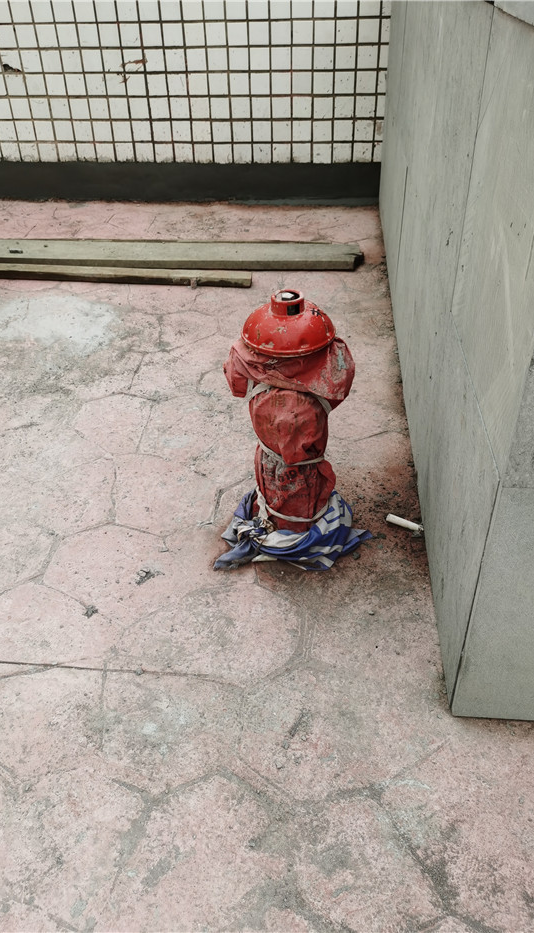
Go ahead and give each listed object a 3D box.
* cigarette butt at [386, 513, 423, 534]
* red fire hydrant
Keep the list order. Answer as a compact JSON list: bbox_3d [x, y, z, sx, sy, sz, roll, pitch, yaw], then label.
[{"bbox_3d":[0.360,0.148,1.898,0.097,0.018,0.018,19,41,25],"label":"cigarette butt"},{"bbox_3d":[0.062,-0.075,1.662,0.360,0.670,0.280,1,36,3],"label":"red fire hydrant"}]

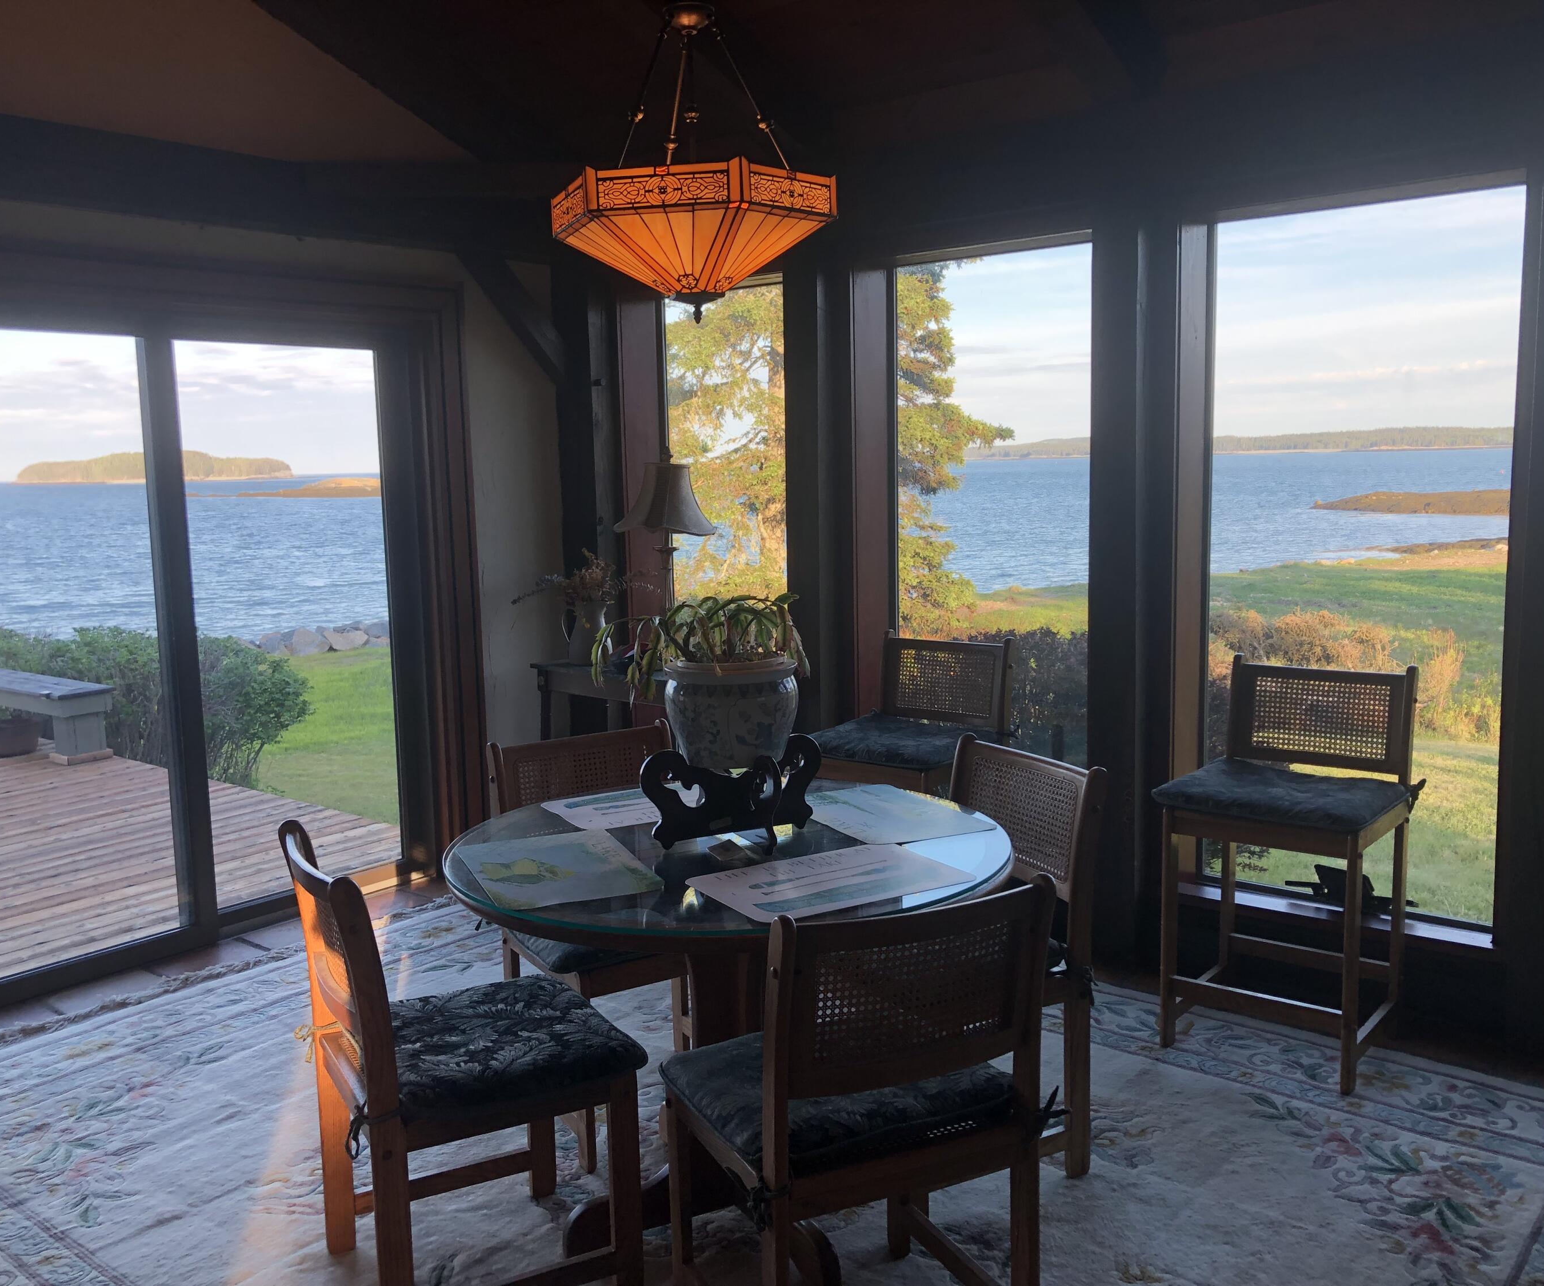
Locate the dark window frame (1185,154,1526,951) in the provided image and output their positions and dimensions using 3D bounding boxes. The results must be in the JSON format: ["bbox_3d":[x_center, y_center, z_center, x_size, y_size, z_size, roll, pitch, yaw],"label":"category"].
[{"bbox_3d":[1.563,-0.212,3.731,0.820,1.902,0.100,5,10,40],"label":"dark window frame"}]

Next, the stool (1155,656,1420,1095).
[{"bbox_3d":[1.295,0.542,3.478,0.495,0.950,0.485,5,10,40],"label":"stool"}]

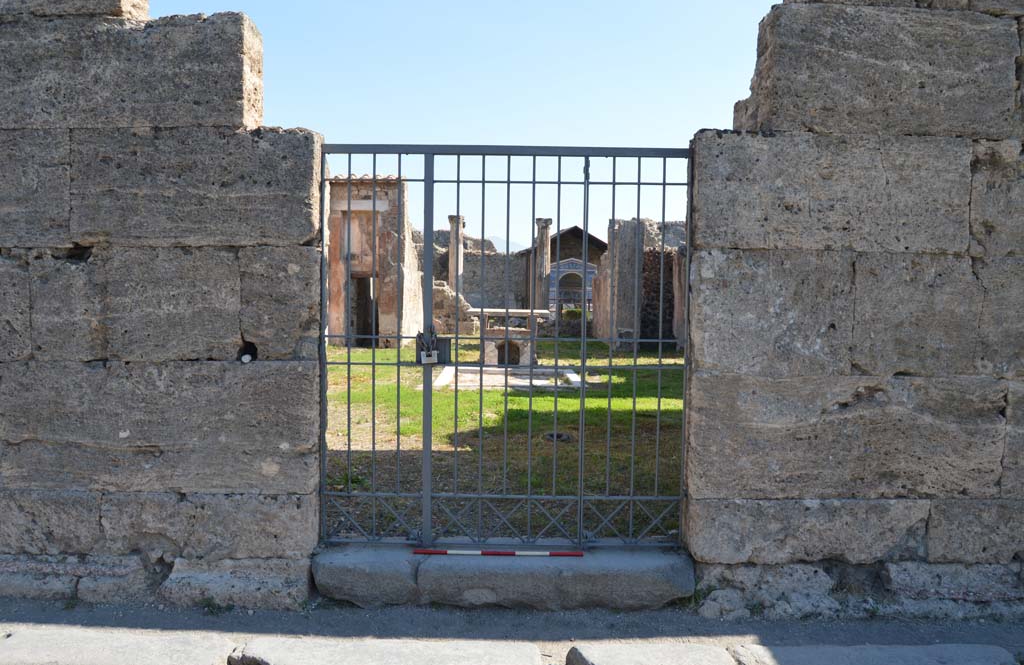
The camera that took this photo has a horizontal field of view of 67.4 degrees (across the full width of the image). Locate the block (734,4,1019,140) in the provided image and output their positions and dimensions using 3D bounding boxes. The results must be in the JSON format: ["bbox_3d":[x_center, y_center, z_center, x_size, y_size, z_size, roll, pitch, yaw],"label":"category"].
[{"bbox_3d":[2.140,-1.481,4.548,1.467,0.711,0.380,1,3,-1],"label":"block"}]

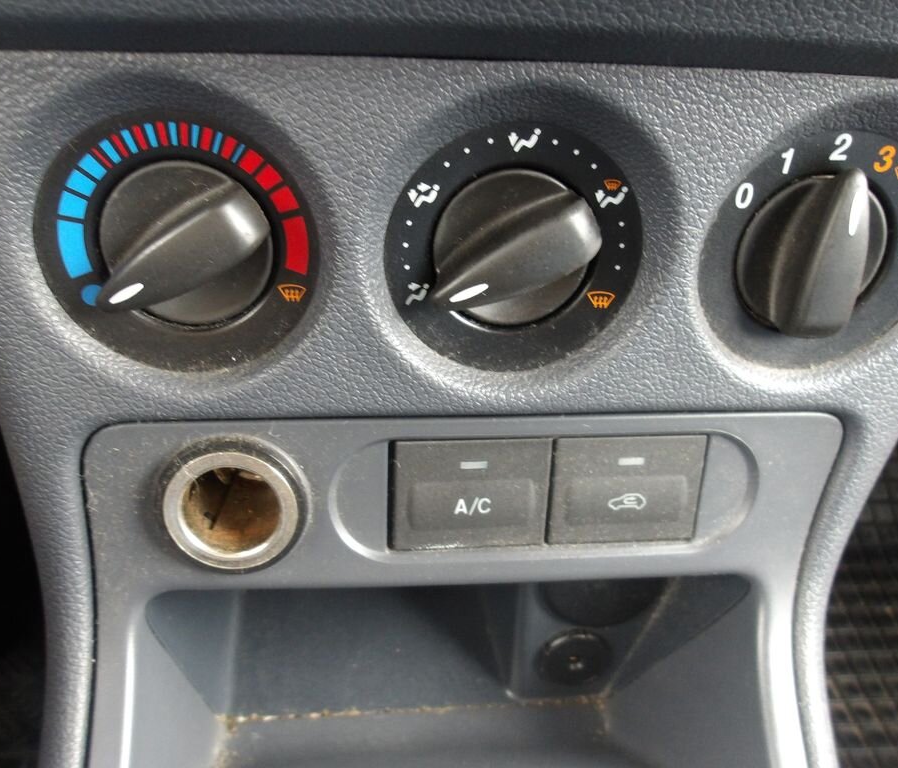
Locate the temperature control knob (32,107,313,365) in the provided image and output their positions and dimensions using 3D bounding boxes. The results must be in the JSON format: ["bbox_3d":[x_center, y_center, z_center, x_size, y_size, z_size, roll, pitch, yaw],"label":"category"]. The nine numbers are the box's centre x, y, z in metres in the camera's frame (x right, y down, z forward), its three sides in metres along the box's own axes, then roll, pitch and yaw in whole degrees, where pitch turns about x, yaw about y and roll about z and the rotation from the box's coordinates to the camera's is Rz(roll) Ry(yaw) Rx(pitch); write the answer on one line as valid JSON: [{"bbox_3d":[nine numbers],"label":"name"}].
[{"bbox_3d":[-0.053,-0.023,0.154,0.054,0.054,0.018,-1,26,-7],"label":"temperature control knob"}]

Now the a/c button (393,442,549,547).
[{"bbox_3d":[0.005,0.024,0.184,0.036,0.027,0.010,-1,19,-7],"label":"a/c button"}]

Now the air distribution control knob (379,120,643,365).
[{"bbox_3d":[0.014,-0.026,0.165,0.054,0.054,0.021,-1,27,-7],"label":"air distribution control knob"}]

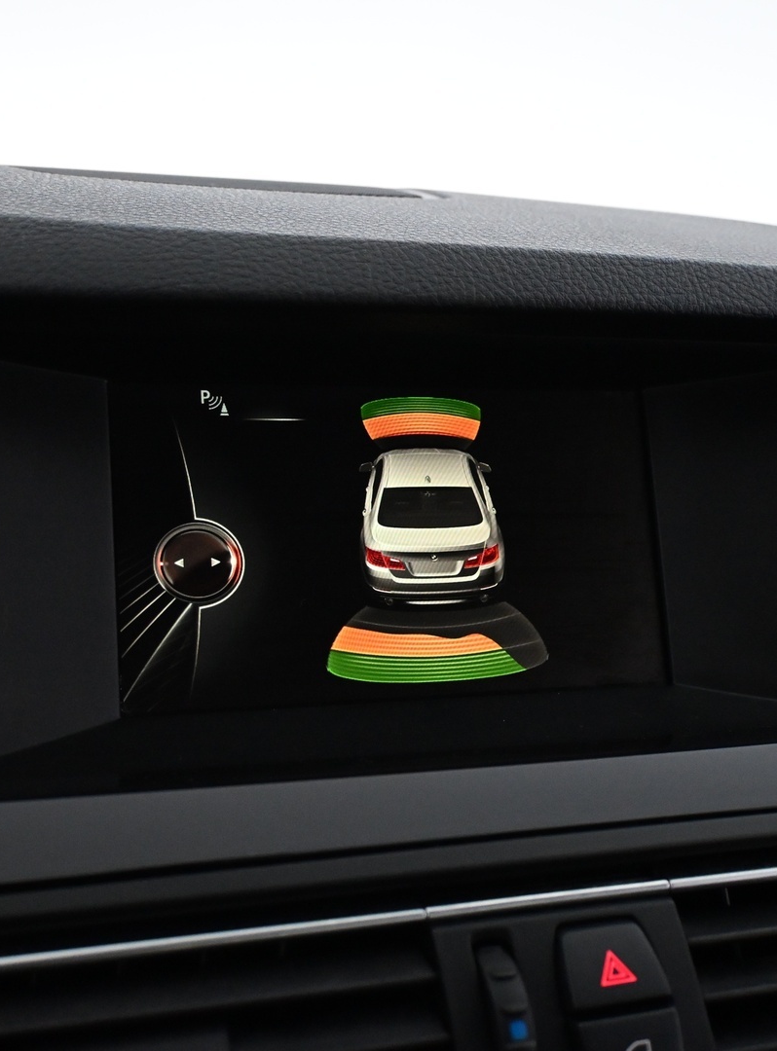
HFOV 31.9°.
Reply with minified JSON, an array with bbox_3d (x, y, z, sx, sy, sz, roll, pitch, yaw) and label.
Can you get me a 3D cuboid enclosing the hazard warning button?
[{"bbox_3d":[0.044,0.087,0.268,0.021,0.006,0.015,-1,58,-18],"label":"hazard warning button"}]

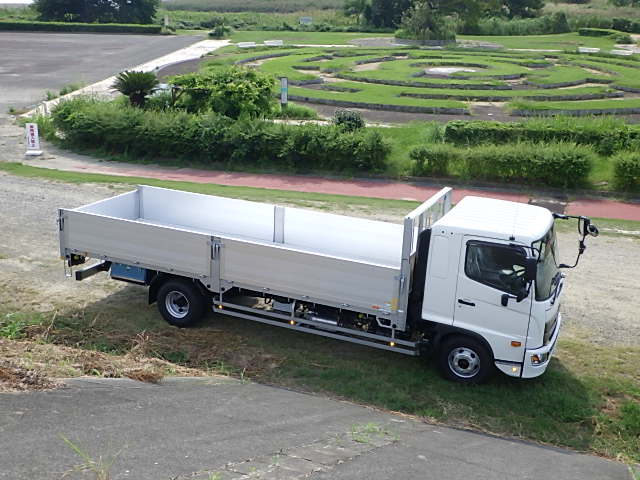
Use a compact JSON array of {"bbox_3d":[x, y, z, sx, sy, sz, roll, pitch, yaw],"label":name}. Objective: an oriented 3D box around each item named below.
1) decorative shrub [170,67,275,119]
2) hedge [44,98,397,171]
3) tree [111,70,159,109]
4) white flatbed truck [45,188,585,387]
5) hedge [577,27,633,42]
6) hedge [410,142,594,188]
[{"bbox_3d":[-4.509,-6.703,35.782,4.500,2.100,3.200,5,18,12],"label":"decorative shrub"},{"bbox_3d":[-3.456,-3.677,27.307,12.004,1.400,2.100,5,18,12],"label":"hedge"},{"bbox_3d":[-8.661,-6.876,36.283,2.100,2.000,2.100,5,18,12],"label":"tree"},{"bbox_3d":[-0.201,0.282,13.098,8.550,2.490,2.380,9,18,22],"label":"white flatbed truck"},{"bbox_3d":[36.639,-26.401,100.000,7.500,1.050,3.000,10,19,26],"label":"hedge"},{"bbox_3d":[5.611,-2.458,24.390,5.369,1.100,1.300,4,18,10],"label":"hedge"}]

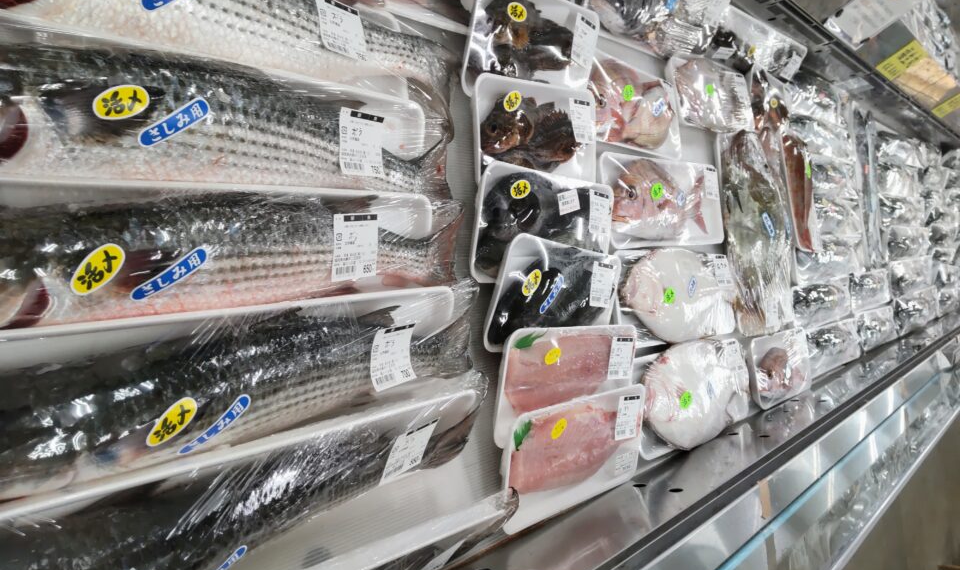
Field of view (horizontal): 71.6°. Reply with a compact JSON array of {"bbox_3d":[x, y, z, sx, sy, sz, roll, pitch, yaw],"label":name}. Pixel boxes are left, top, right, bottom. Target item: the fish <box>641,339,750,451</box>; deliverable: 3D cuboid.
[{"bbox_3d":[0.436,0.205,1.319,0.420,0.060,0.180,-4,86,-47],"label":"fish"}]

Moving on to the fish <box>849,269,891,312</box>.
[{"bbox_3d":[1.012,0.011,1.726,0.365,0.042,0.091,-5,92,-47],"label":"fish"}]

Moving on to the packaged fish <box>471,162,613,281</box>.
[{"bbox_3d":[0.071,-0.061,0.715,0.232,0.042,0.114,-1,101,-48],"label":"packaged fish"}]

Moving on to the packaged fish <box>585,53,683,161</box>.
[{"bbox_3d":[0.195,-0.228,0.878,0.266,0.041,0.111,-5,88,-48],"label":"packaged fish"}]

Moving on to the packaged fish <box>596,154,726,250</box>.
[{"bbox_3d":[0.391,-0.165,1.341,0.465,0.052,0.169,-7,91,-47],"label":"packaged fish"}]

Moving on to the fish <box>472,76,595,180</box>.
[{"bbox_3d":[0.081,-0.220,0.991,0.271,0.042,0.150,-10,107,-46],"label":"fish"}]

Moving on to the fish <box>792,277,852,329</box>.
[{"bbox_3d":[0.745,0.036,1.443,0.365,0.042,0.091,-5,91,-47],"label":"fish"}]

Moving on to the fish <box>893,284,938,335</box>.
[{"bbox_3d":[1.499,0.072,2.264,0.420,0.044,0.107,-4,89,-47],"label":"fish"}]

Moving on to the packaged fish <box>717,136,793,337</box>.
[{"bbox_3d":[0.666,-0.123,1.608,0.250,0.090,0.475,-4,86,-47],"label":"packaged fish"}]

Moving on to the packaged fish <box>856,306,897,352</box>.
[{"bbox_3d":[1.449,0.162,2.429,0.400,0.042,0.120,-4,86,-47],"label":"packaged fish"}]

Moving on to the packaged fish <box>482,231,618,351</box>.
[{"bbox_3d":[0.108,0.020,0.976,0.284,0.042,0.158,8,97,-49],"label":"packaged fish"}]

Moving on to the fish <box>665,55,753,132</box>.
[{"bbox_3d":[0.377,-0.303,1.077,0.299,0.045,0.102,-11,91,-47],"label":"fish"}]

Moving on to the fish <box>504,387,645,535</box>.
[{"bbox_3d":[0.144,0.241,0.980,0.323,0.035,0.160,-3,100,-46],"label":"fish"}]

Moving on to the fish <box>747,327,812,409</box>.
[{"bbox_3d":[0.564,0.151,1.251,0.286,0.038,0.126,-3,84,-47],"label":"fish"}]

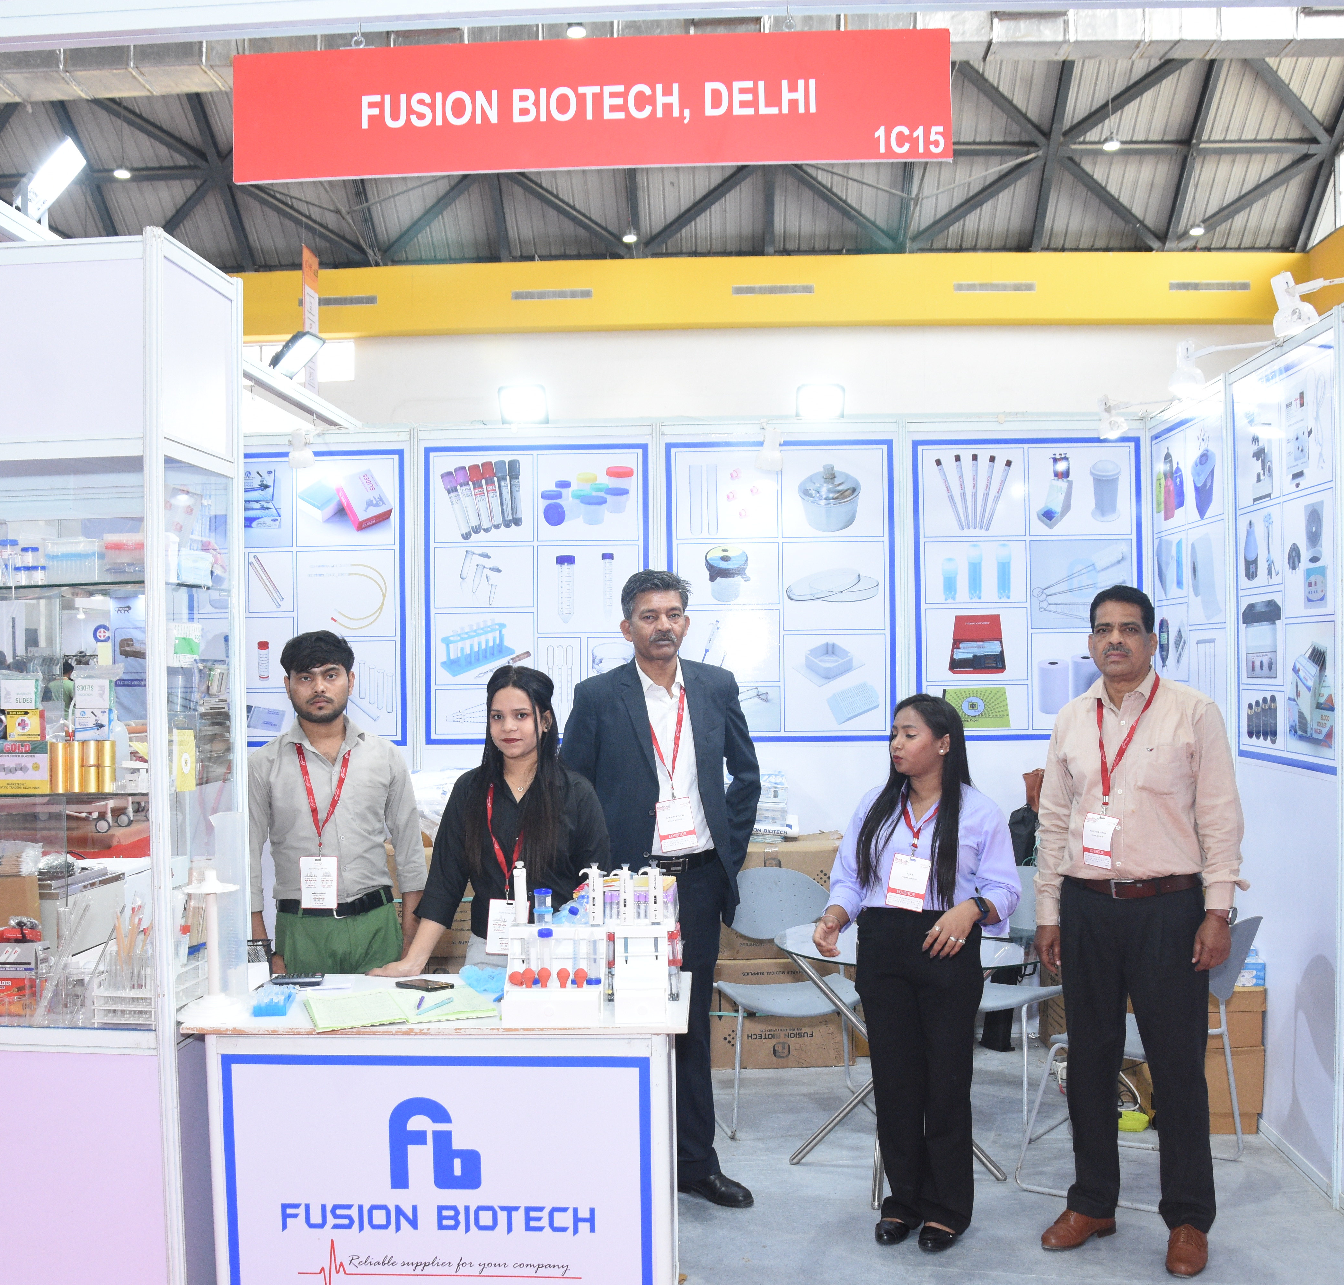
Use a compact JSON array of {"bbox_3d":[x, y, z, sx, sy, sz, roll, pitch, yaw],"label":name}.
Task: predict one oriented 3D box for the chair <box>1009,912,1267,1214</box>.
[{"bbox_3d":[1.390,1.180,4.290,0.610,0.770,0.490,0,0,27],"label":"chair"}]

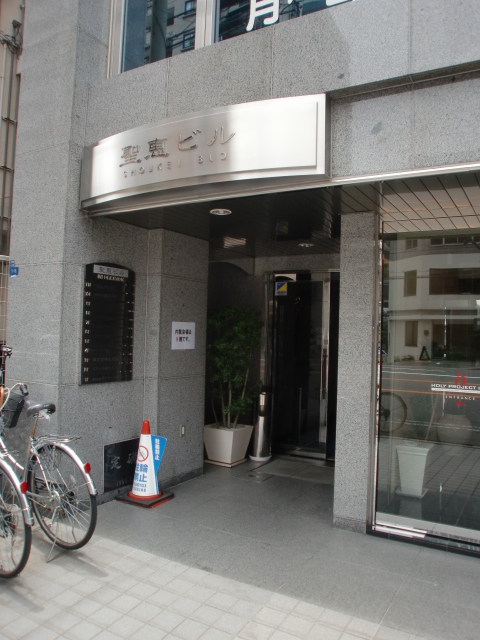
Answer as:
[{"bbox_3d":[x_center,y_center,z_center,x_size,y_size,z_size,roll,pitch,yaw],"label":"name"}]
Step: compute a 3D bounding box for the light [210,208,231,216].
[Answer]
[{"bbox_3d":[-0.150,-0.859,4.112,0.175,0.050,0.175,2,-2,0],"label":"light"}]

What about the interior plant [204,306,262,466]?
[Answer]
[{"bbox_3d":[-0.097,0.762,6.111,0.680,1.815,0.680,1,-2,31],"label":"interior plant"}]

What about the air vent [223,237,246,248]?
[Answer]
[{"bbox_3d":[-0.055,-0.846,5.648,0.240,0.050,0.400,2,-1,0],"label":"air vent"}]

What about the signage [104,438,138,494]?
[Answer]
[{"bbox_3d":[-1.039,1.291,4.611,0.025,0.407,0.441,1,-2,31],"label":"signage"}]

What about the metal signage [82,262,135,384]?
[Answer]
[{"bbox_3d":[-1.106,0.028,4.460,0.035,1.025,0.581,1,-2,31],"label":"metal signage"}]

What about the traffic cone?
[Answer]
[{"bbox_3d":[-0.830,1.247,4.628,0.385,0.698,0.376,1,-2,31],"label":"traffic cone"}]

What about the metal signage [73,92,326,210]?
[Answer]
[{"bbox_3d":[-0.416,-1.169,3.754,2.183,0.503,0.319,1,-2,31],"label":"metal signage"}]

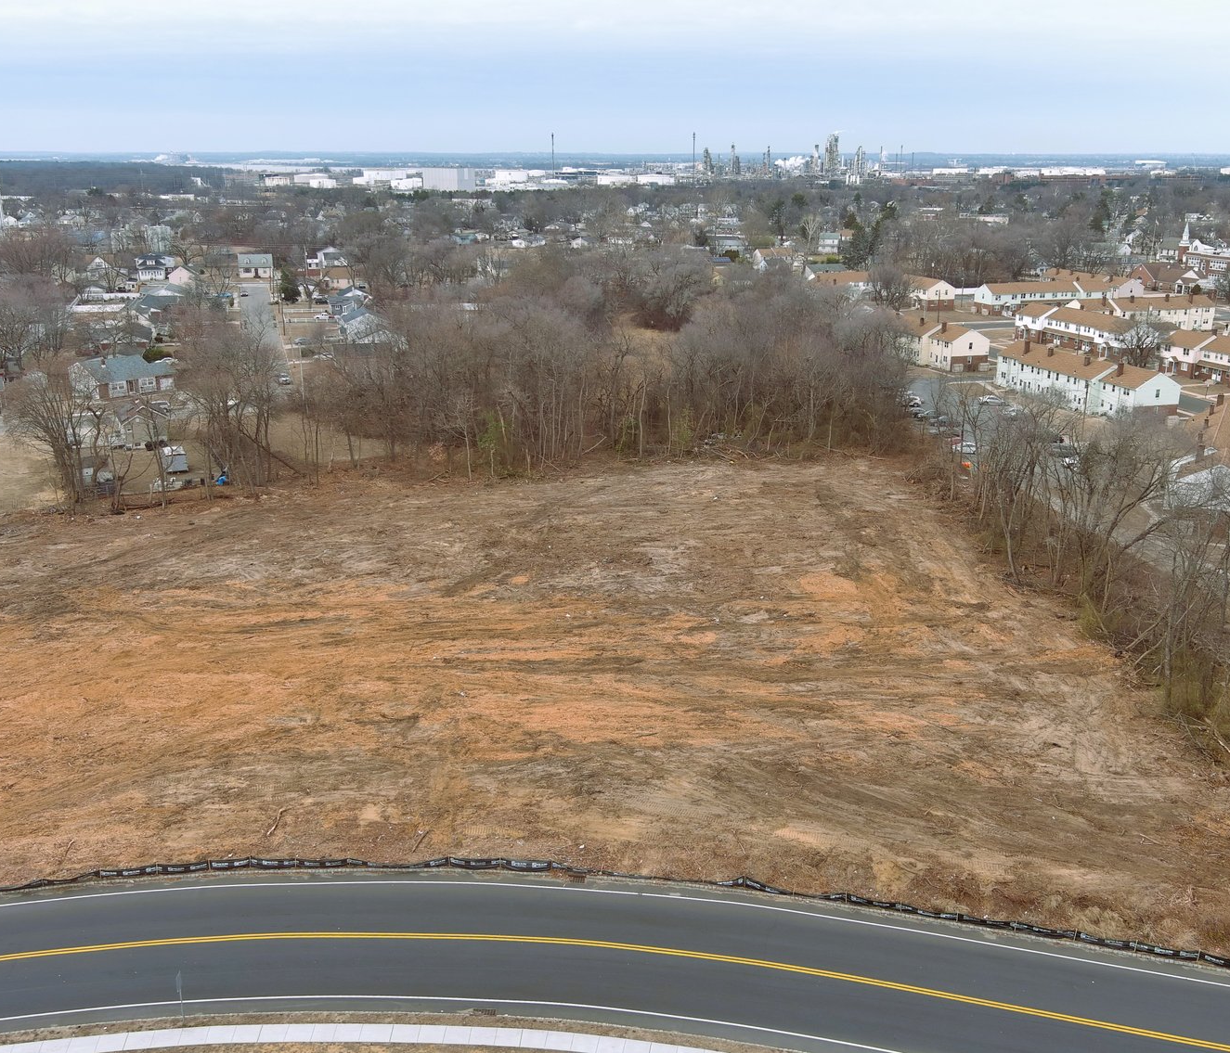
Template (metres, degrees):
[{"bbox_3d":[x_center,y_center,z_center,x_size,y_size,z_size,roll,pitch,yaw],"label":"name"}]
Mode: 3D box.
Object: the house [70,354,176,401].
[{"bbox_3d":[-82.670,-25.450,213.900,13.840,5.500,11.000,-16,23,-43],"label":"house"}]

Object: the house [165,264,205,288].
[{"bbox_3d":[-144.870,-85.210,429.140,9.500,5.600,12.000,-4,17,-13],"label":"house"}]

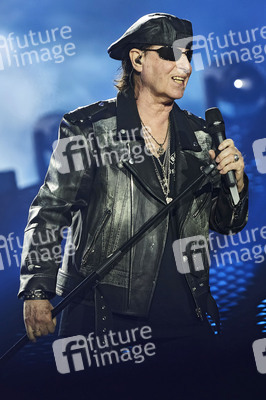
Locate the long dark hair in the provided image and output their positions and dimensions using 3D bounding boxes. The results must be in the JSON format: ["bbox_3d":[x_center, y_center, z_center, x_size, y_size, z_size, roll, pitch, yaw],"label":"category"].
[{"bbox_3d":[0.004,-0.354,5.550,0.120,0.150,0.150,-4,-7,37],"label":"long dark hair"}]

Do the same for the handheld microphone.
[{"bbox_3d":[0.233,-0.113,5.400,0.050,0.265,0.050,-12,-3,-17],"label":"handheld microphone"}]

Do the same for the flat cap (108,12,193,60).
[{"bbox_3d":[0.046,-0.430,5.500,0.250,0.125,0.210,-13,-12,36],"label":"flat cap"}]

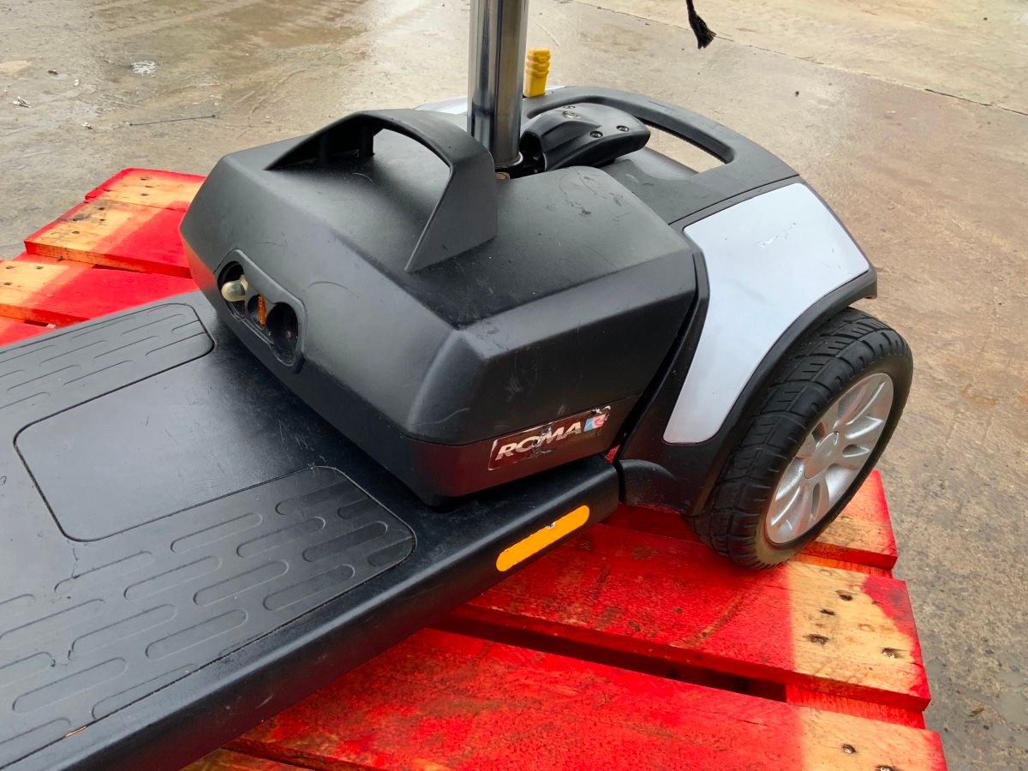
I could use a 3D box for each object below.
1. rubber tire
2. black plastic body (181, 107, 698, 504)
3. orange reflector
[{"bbox_3d":[0.216,0.043,0.643,0.208,0.208,0.061,-24,44,-33],"label":"rubber tire"},{"bbox_3d":[-0.068,-0.110,0.629,0.255,0.194,0.381,-24,44,-33],"label":"black plastic body"},{"bbox_3d":[0.020,0.100,0.560,0.082,0.021,0.003,-24,44,-33],"label":"orange reflector"}]

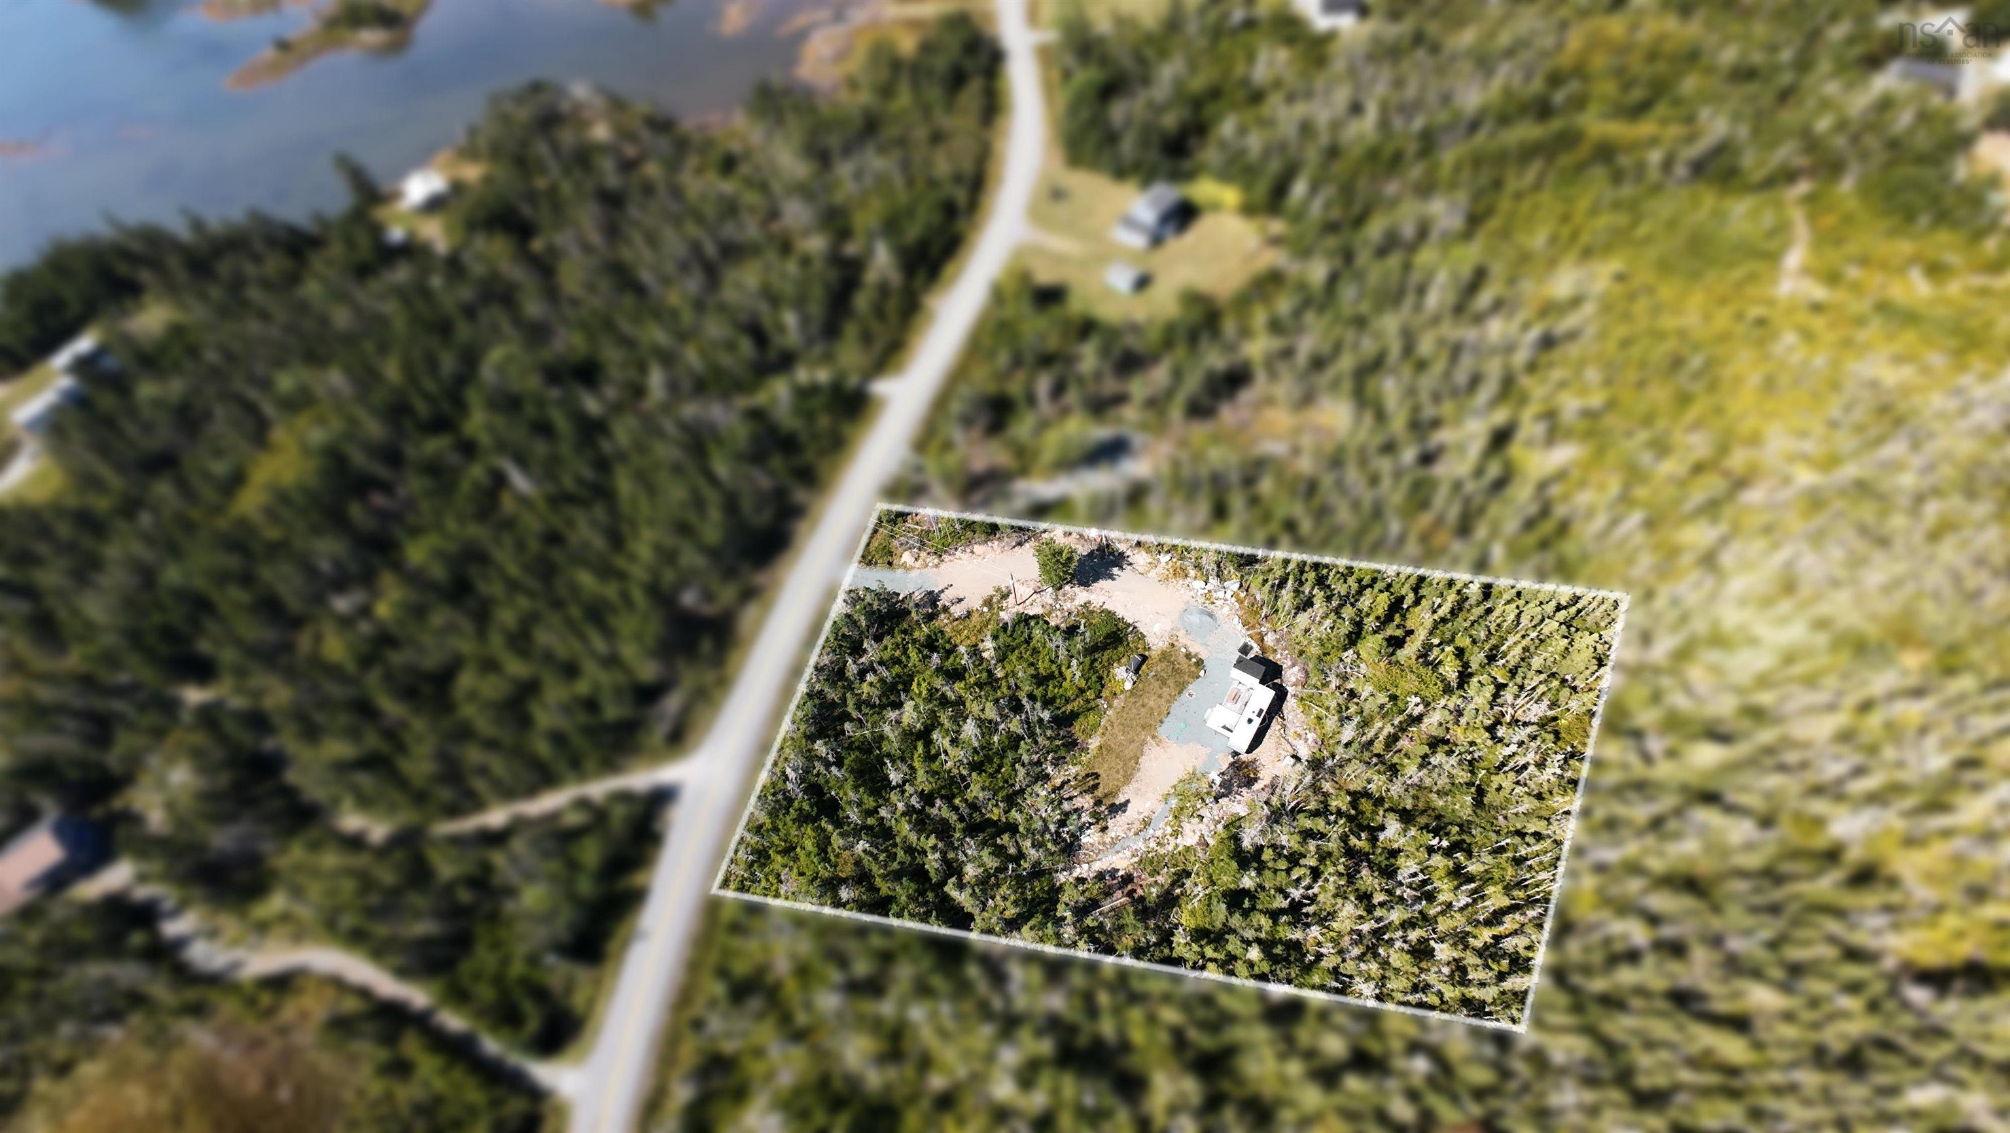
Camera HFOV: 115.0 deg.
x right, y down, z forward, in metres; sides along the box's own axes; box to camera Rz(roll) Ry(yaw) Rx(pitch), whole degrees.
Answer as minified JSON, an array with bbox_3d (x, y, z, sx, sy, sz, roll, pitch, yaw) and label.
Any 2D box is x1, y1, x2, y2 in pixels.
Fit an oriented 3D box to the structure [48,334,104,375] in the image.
[{"bbox_3d":[-178.050,-40.530,122.810,3.500,2.800,7.000,22,66,12],"label":"structure"}]

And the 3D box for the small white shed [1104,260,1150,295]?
[{"bbox_3d":[22.930,-55.520,123.030,5.600,2.900,4.400,33,68,17],"label":"small white shed"}]

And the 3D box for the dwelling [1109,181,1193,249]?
[{"bbox_3d":[29.610,-71.120,129.690,8.000,5.000,12.000,33,68,17],"label":"dwelling"}]

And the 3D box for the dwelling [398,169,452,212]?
[{"bbox_3d":[-129.250,-83.990,142.980,6.700,4.400,7.600,29,67,15],"label":"dwelling"}]

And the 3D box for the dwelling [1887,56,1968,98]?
[{"bbox_3d":[210.840,-111.780,146.300,10.500,4.300,7.800,18,65,10],"label":"dwelling"}]

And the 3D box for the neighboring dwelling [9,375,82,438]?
[{"bbox_3d":[-174.960,-29.470,117.040,3.700,2.800,9.600,22,66,12],"label":"neighboring dwelling"}]

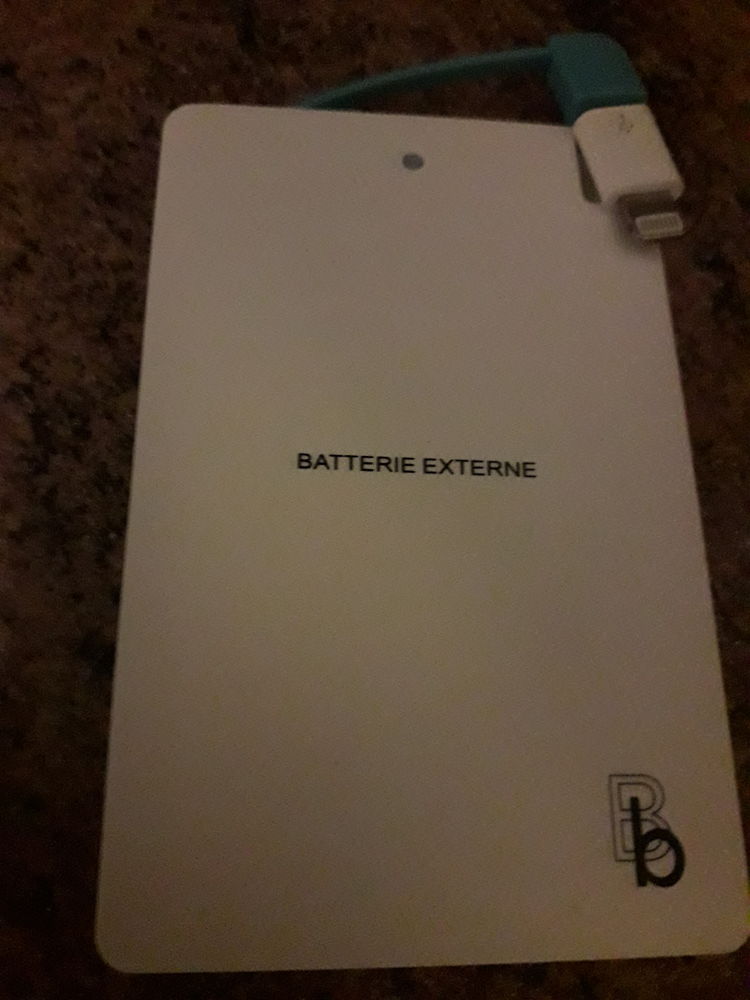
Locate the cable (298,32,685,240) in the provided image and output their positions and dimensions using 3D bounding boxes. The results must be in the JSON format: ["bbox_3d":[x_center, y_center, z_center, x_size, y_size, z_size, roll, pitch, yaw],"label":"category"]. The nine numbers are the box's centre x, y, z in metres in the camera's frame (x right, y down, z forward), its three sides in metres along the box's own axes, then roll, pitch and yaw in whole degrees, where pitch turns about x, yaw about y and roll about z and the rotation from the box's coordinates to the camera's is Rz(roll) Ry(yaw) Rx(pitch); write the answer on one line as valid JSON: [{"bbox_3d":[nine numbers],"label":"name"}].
[{"bbox_3d":[0.015,-0.048,0.108,0.050,0.012,0.037,-8,74,-7],"label":"cable"}]

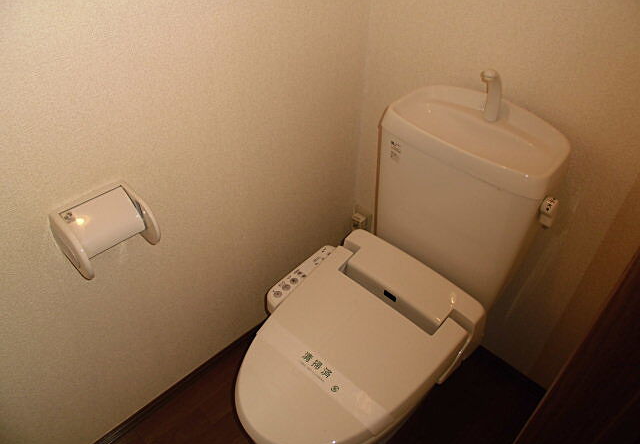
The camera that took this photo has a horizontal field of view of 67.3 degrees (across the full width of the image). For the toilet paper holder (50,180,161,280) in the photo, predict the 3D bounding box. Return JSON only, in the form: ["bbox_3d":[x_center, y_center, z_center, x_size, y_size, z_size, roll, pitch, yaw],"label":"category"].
[{"bbox_3d":[-0.423,0.021,0.963,0.117,0.121,0.165,32,49,33],"label":"toilet paper holder"}]

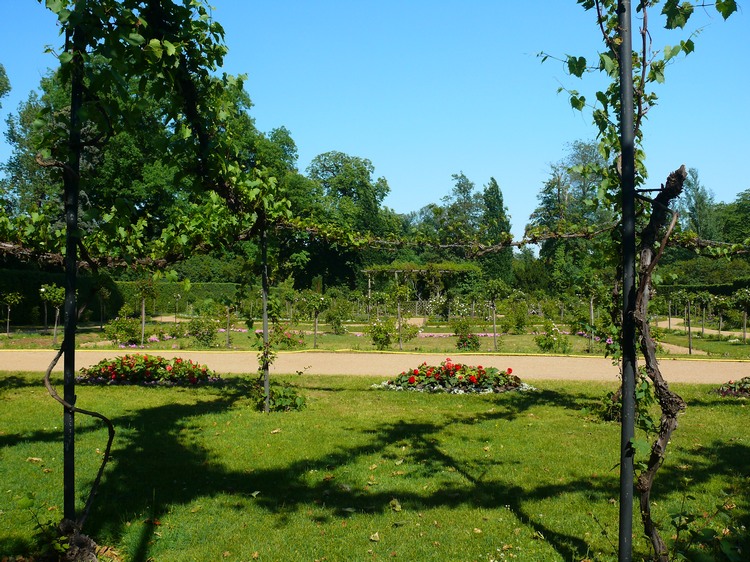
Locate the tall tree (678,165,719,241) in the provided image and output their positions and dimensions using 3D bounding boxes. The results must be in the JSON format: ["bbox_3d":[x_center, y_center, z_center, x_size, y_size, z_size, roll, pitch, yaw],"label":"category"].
[{"bbox_3d":[33.079,-4.321,78.000,4.939,14.919,4.939,0,-1,0],"label":"tall tree"}]

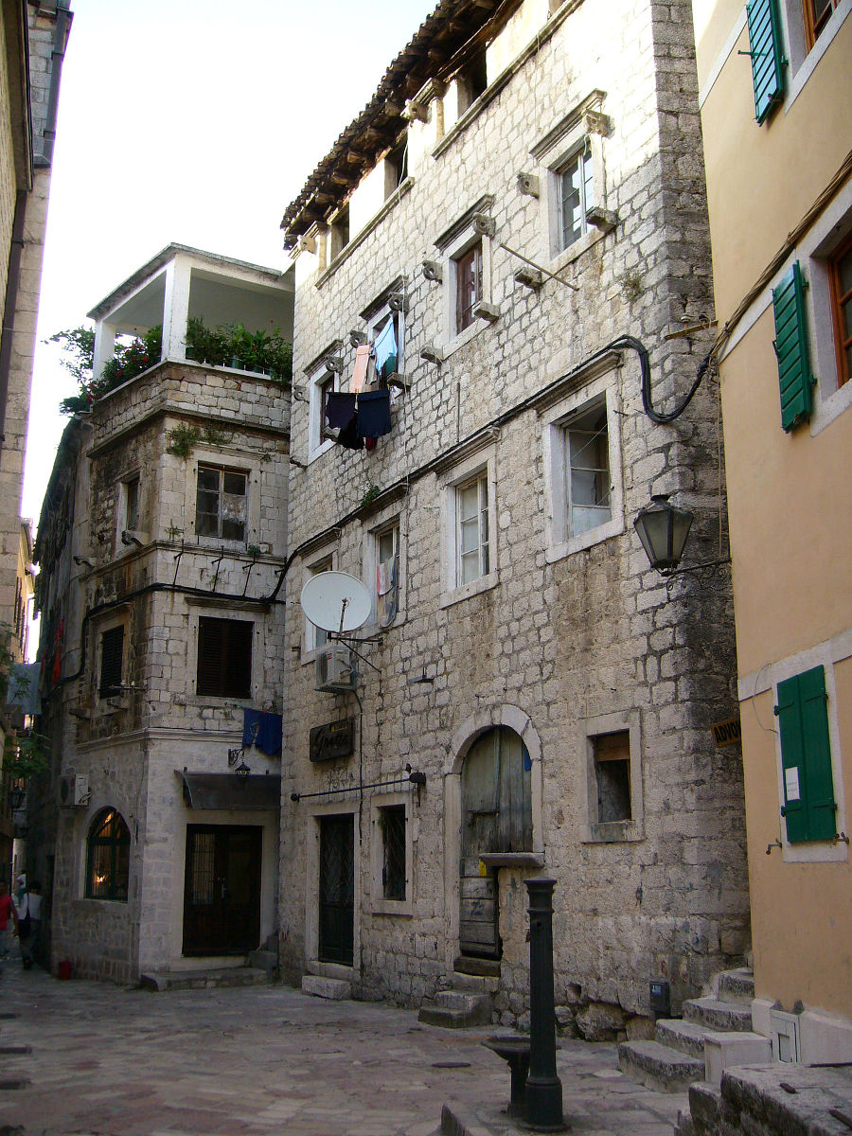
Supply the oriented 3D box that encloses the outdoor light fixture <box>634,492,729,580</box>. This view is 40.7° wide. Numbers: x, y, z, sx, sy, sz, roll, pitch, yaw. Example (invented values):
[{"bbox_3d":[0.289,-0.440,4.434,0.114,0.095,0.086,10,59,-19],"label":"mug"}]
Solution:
[{"bbox_3d":[2.128,-0.255,9.511,0.770,0.680,0.480,-3,-14,12],"label":"outdoor light fixture"}]

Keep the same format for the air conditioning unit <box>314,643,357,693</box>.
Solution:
[{"bbox_3d":[-1.398,1.573,17.773,0.290,0.560,0.700,8,-17,-28],"label":"air conditioning unit"}]

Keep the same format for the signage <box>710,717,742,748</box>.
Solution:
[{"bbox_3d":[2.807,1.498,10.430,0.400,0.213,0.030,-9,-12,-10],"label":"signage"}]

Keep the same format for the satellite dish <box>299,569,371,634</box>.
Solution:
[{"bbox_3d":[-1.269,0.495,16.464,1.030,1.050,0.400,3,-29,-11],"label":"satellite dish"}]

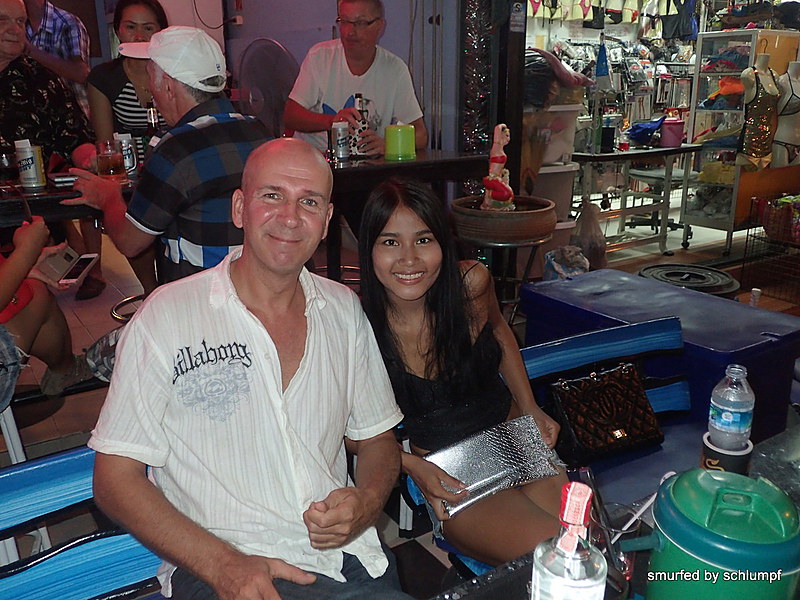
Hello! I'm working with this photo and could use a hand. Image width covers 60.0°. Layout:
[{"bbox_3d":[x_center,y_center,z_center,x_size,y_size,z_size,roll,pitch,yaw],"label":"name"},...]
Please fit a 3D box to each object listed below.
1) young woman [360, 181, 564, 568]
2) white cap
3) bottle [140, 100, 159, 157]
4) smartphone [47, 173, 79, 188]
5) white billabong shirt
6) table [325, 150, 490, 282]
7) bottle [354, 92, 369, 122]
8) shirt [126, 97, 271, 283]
[{"bbox_3d":[0.147,0.339,1.429,0.460,1.160,0.630,-10,19,-30],"label":"young woman"},{"bbox_3d":[-0.574,-0.606,1.750,0.270,0.145,0.180,19,22,20],"label":"white cap"},{"bbox_3d":[-0.792,-0.512,2.200,0.062,0.235,0.062,-5,17,-17],"label":"bottle"},{"bbox_3d":[-0.969,-0.347,1.990,0.070,0.012,0.135,-13,20,-37],"label":"smartphone"},{"bbox_3d":[-0.269,0.217,1.279,0.530,0.600,0.340,-8,12,-25],"label":"white billabong shirt"},{"bbox_3d":[-0.120,-0.018,2.824,0.520,1.080,1.300,15,22,42],"label":"table"},{"bbox_3d":[-0.154,-0.700,2.780,0.062,0.240,0.062,-5,17,-17],"label":"bottle"},{"bbox_3d":[-0.476,-0.200,1.721,0.360,0.570,0.480,13,21,39],"label":"shirt"}]

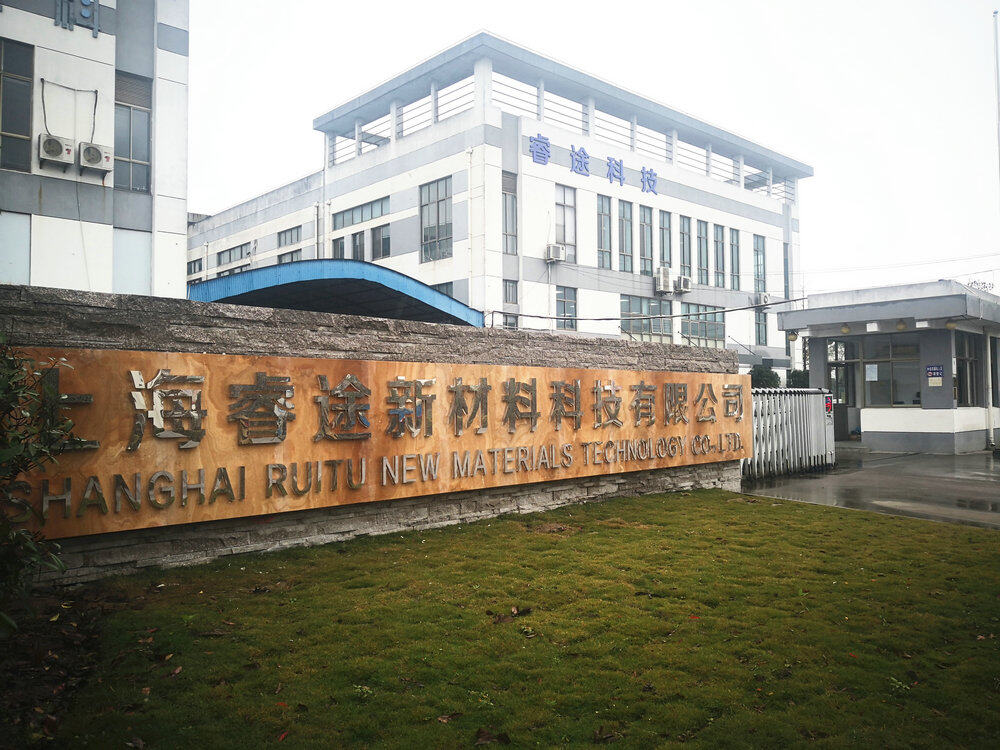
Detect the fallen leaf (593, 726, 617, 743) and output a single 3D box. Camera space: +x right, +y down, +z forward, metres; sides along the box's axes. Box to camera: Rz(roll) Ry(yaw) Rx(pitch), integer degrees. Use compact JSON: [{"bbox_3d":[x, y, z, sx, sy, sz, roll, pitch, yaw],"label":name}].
[{"bbox_3d":[0.428,1.471,3.192,0.092,0.035,0.075,-1,-2,0],"label":"fallen leaf"}]

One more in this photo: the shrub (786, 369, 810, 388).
[{"bbox_3d":[12.362,1.125,31.953,1.300,2.700,1.300,-1,-2,21],"label":"shrub"}]

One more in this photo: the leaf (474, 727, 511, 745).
[{"bbox_3d":[-0.031,1.476,3.193,0.142,0.035,0.095,-1,-2,0],"label":"leaf"}]

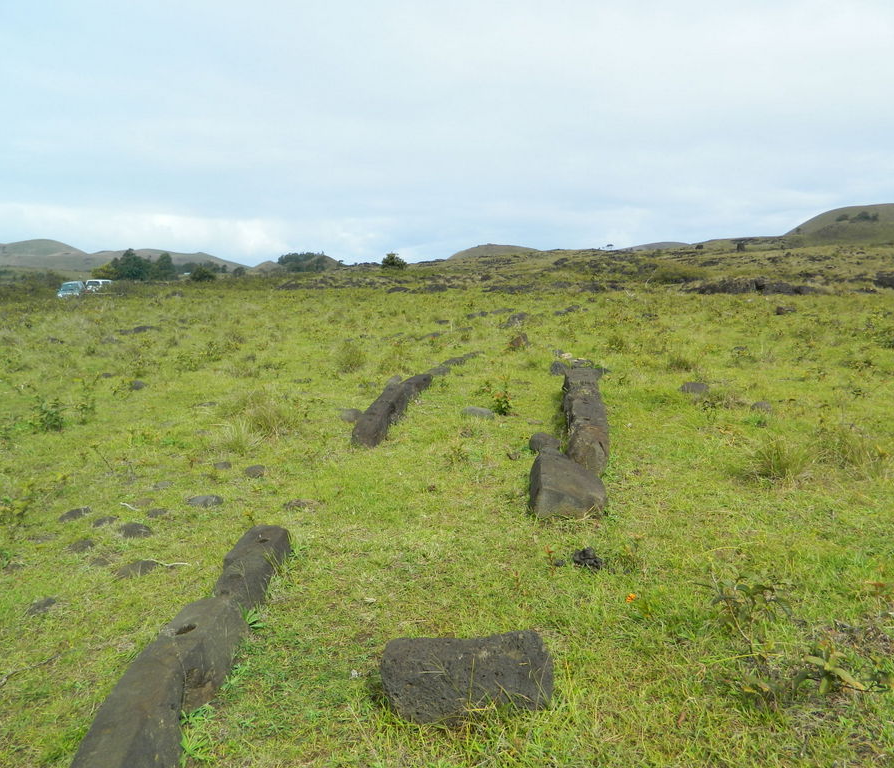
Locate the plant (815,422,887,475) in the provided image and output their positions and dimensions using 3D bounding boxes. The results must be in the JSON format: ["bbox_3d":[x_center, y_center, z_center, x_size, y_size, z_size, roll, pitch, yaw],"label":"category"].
[{"bbox_3d":[3.091,0.487,5.657,0.480,0.306,0.400,5,11,29],"label":"plant"}]

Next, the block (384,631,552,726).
[{"bbox_3d":[0.070,1.046,2.653,0.570,0.235,0.230,-1,9,-8],"label":"block"}]

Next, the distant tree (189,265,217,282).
[{"bbox_3d":[-32.928,-14.875,100.000,3.300,2.400,3.100,-3,9,-18],"label":"distant tree"}]

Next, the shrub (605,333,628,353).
[{"bbox_3d":[3.178,-0.777,13.947,0.440,0.330,0.420,0,9,0],"label":"shrub"}]

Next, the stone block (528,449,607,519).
[{"bbox_3d":[0.809,0.667,4.962,0.470,0.290,0.620,0,9,0],"label":"stone block"}]

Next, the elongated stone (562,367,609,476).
[{"bbox_3d":[1.430,0.204,7.674,0.420,0.270,4.292,2,9,9],"label":"elongated stone"}]

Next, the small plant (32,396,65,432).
[{"bbox_3d":[-3.897,0.292,7.232,0.270,0.290,0.260,0,9,0],"label":"small plant"}]

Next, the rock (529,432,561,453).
[{"bbox_3d":[0.804,0.540,6.036,0.240,0.210,0.230,0,9,0],"label":"rock"}]

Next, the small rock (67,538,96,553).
[{"bbox_3d":[-2.002,0.887,4.050,0.150,0.060,0.110,-4,10,-26],"label":"small rock"}]

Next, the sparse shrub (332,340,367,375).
[{"bbox_3d":[-1.325,-0.376,10.100,0.410,0.440,0.400,-1,9,-7],"label":"sparse shrub"}]

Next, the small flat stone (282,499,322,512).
[{"bbox_3d":[-0.947,0.795,4.844,0.239,0.060,0.167,-2,9,-11],"label":"small flat stone"}]

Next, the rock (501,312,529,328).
[{"bbox_3d":[1.614,-1.499,17.435,0.644,0.352,0.451,1,9,5],"label":"rock"}]

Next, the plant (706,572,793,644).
[{"bbox_3d":[1.182,0.876,2.900,0.320,0.220,0.280,4,10,22],"label":"plant"}]

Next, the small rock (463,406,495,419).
[{"bbox_3d":[0.334,0.293,7.608,0.324,0.098,0.210,0,9,3],"label":"small rock"}]

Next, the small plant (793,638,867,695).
[{"bbox_3d":[1.364,1.005,2.630,0.260,0.150,0.230,5,10,27],"label":"small plant"}]

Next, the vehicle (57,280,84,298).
[{"bbox_3d":[-31.947,-7.880,63.000,1.700,1.680,4.200,-3,9,-19],"label":"vehicle"}]

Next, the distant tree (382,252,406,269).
[{"bbox_3d":[-5.426,-12.424,75.000,2.400,1.850,2.400,0,9,0],"label":"distant tree"}]

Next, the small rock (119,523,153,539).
[{"bbox_3d":[-1.858,0.876,4.424,0.195,0.060,0.150,-4,10,-23],"label":"small rock"}]

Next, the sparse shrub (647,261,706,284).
[{"bbox_3d":[13.091,-6.333,42.000,3.300,1.300,2.400,0,9,0],"label":"sparse shrub"}]

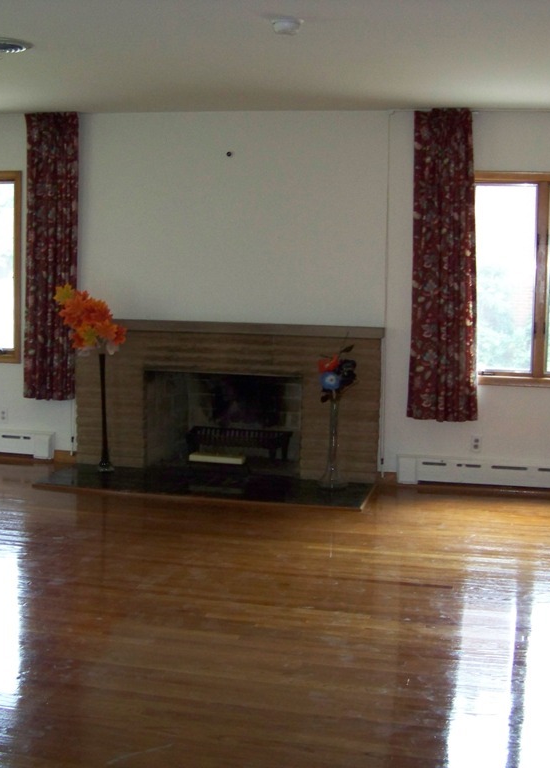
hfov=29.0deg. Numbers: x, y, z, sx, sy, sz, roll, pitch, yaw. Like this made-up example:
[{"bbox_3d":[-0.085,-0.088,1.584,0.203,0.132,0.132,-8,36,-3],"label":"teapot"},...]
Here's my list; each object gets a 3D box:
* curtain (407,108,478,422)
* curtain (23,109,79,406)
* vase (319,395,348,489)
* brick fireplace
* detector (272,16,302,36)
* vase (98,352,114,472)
[{"bbox_3d":[1.101,-0.757,6.868,0.484,1.994,0.110,2,6,11],"label":"curtain"},{"bbox_3d":[-1.557,-0.873,7.399,0.403,1.981,0.110,2,6,11],"label":"curtain"},{"bbox_3d":[0.383,0.364,6.772,0.170,0.572,0.170,2,6,11],"label":"vase"},{"bbox_3d":[-0.314,0.080,7.378,2.135,1.016,0.400,2,6,11],"label":"brick fireplace"},{"bbox_3d":[0.047,-1.482,4.391,0.138,0.045,0.138,2,6,11],"label":"detector"},{"bbox_3d":[-1.127,0.189,7.093,0.120,0.786,0.120,2,6,11],"label":"vase"}]

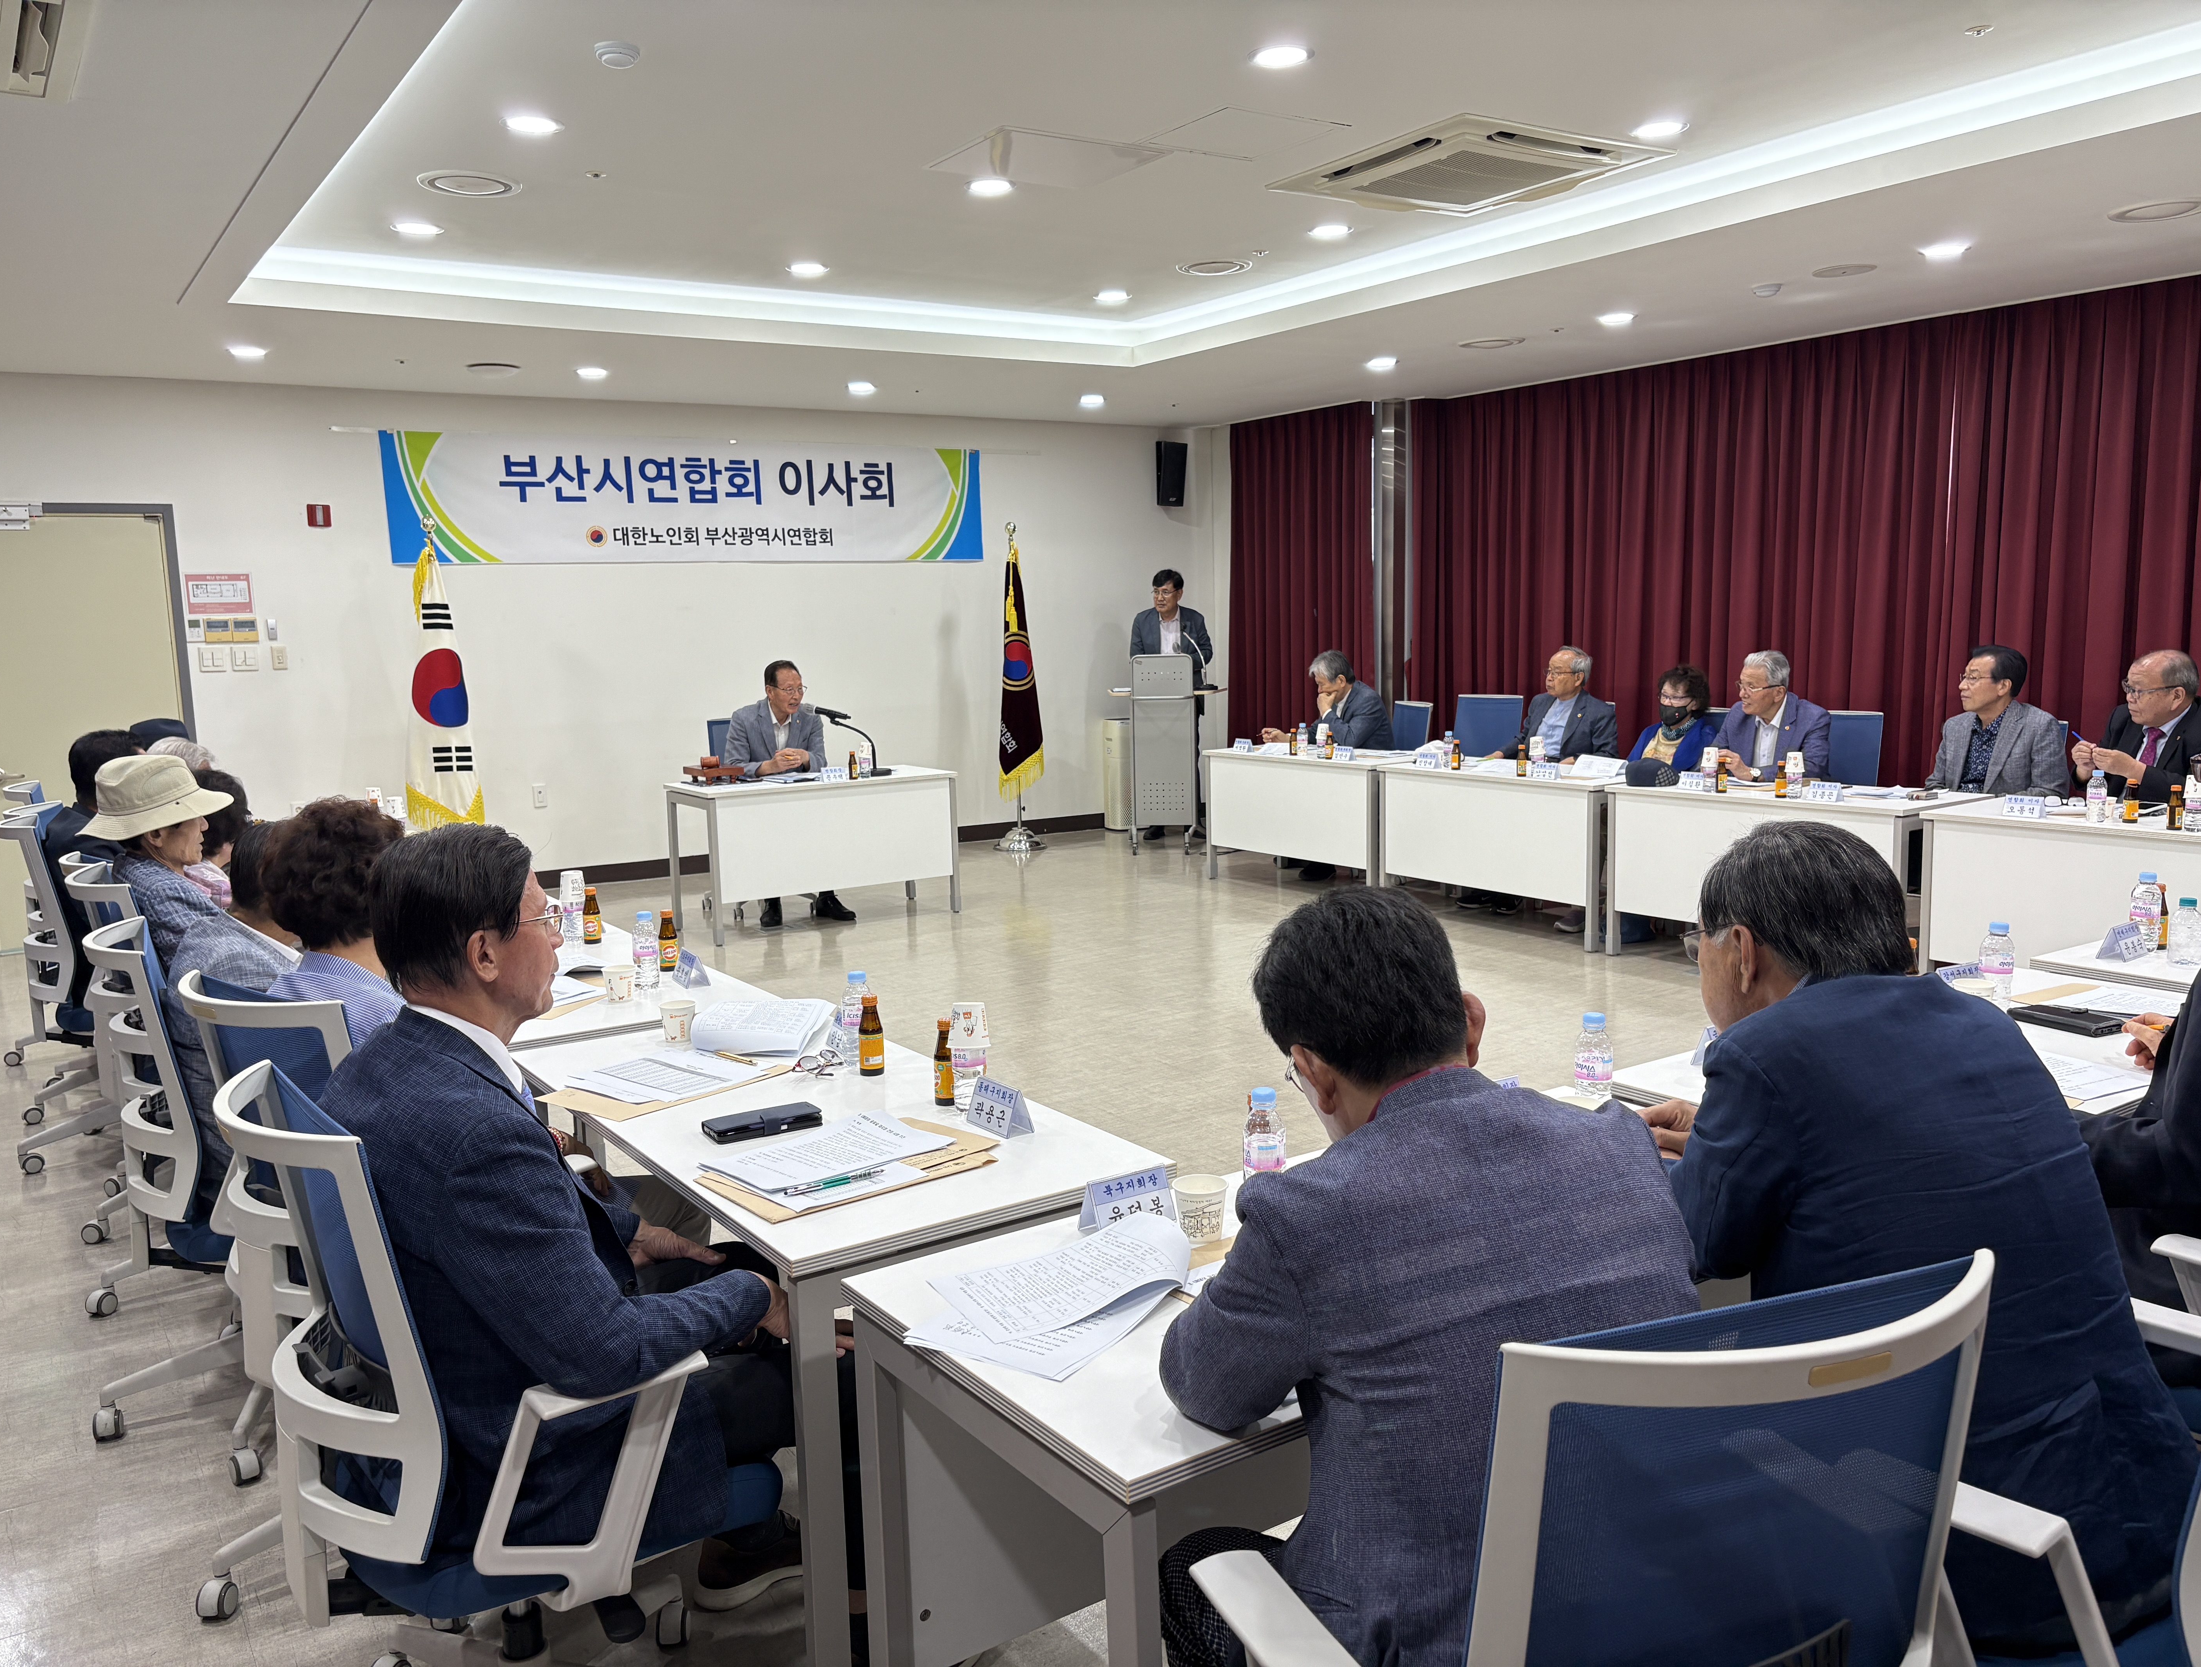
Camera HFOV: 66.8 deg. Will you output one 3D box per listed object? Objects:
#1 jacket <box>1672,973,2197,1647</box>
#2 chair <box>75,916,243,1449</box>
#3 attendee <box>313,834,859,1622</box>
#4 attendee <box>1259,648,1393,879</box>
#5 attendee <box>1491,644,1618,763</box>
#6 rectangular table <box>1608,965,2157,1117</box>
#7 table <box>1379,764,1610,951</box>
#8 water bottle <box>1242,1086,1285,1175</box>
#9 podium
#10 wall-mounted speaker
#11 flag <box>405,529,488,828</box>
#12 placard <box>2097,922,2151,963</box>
[{"bbox_3d":[0.945,0.483,1.983,0.552,0.660,0.571,-7,9,-34],"label":"jacket"},{"bbox_3d":[-1.671,0.654,3.332,0.621,0.965,0.611,-6,9,-31],"label":"chair"},{"bbox_3d":[-0.690,0.605,2.308,0.709,1.280,0.542,-7,9,-34],"label":"attendee"},{"bbox_3d":[1.281,-0.403,9.346,0.690,1.251,0.571,-3,8,-10],"label":"attendee"},{"bbox_3d":[2.267,-0.272,8.315,0.780,1.290,0.560,-6,9,-31],"label":"attendee"},{"bbox_3d":[1.546,0.728,2.955,1.308,0.709,0.597,-7,9,-33],"label":"rectangular table"},{"bbox_3d":[1.976,0.068,7.770,0.605,0.719,1.308,-7,9,-34],"label":"table"},{"bbox_3d":[0.220,0.422,2.229,0.057,0.172,0.057,-1,8,0],"label":"water bottle"},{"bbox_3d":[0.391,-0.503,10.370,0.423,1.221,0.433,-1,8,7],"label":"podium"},{"bbox_3d":[0.478,-2.435,11.332,0.197,0.414,0.197,-4,16,-17],"label":"wall-mounted speaker"},{"bbox_3d":[-3.350,-0.790,8.554,0.394,1.520,0.236,-7,9,-34],"label":"flag"},{"bbox_3d":[2.199,0.227,3.580,0.123,0.077,0.056,-7,9,-34],"label":"placard"}]

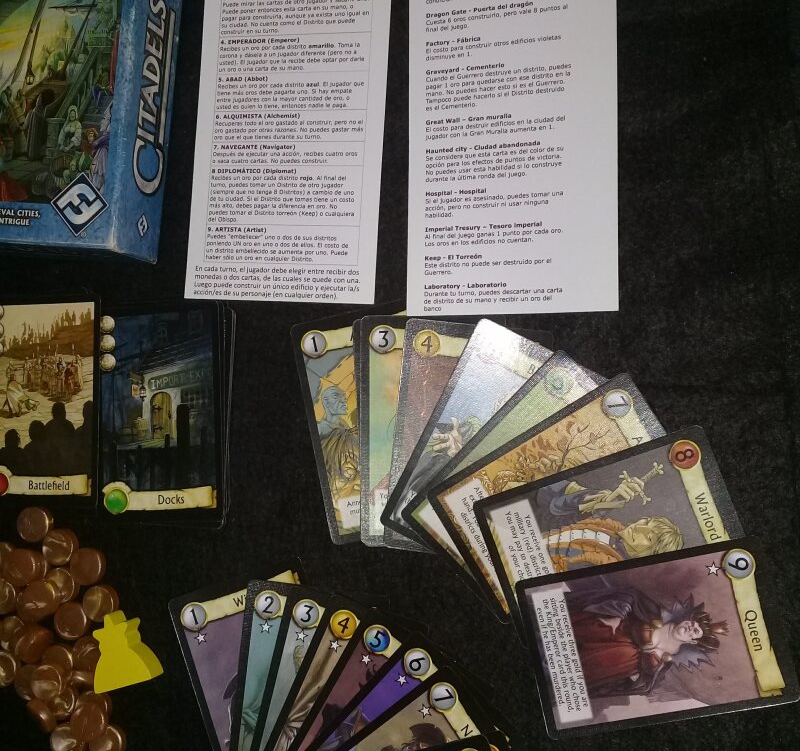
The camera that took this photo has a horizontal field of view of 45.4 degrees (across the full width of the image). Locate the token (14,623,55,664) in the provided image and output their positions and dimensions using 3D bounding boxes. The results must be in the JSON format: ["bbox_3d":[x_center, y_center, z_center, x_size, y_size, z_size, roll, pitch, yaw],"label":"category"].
[{"bbox_3d":[-0.145,0.107,0.379,0.014,0.006,0.014,0,100,10],"label":"token"}]

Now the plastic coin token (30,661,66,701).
[{"bbox_3d":[-0.139,0.121,0.376,0.014,0.006,0.014,0,80,-6],"label":"plastic coin token"}]

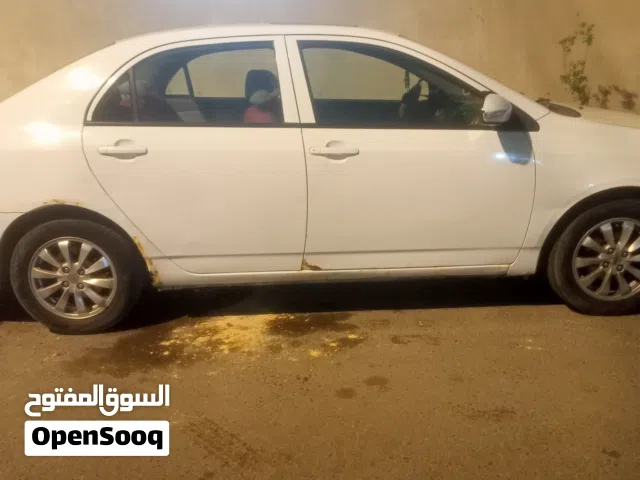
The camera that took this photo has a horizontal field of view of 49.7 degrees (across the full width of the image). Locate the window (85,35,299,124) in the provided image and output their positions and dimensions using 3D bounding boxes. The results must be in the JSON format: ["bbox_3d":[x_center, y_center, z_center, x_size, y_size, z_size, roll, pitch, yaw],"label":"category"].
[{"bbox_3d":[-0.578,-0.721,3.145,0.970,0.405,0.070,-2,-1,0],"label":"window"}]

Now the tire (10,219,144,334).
[{"bbox_3d":[-1.179,0.154,3.386,0.605,0.600,0.200,-2,17,0],"label":"tire"}]

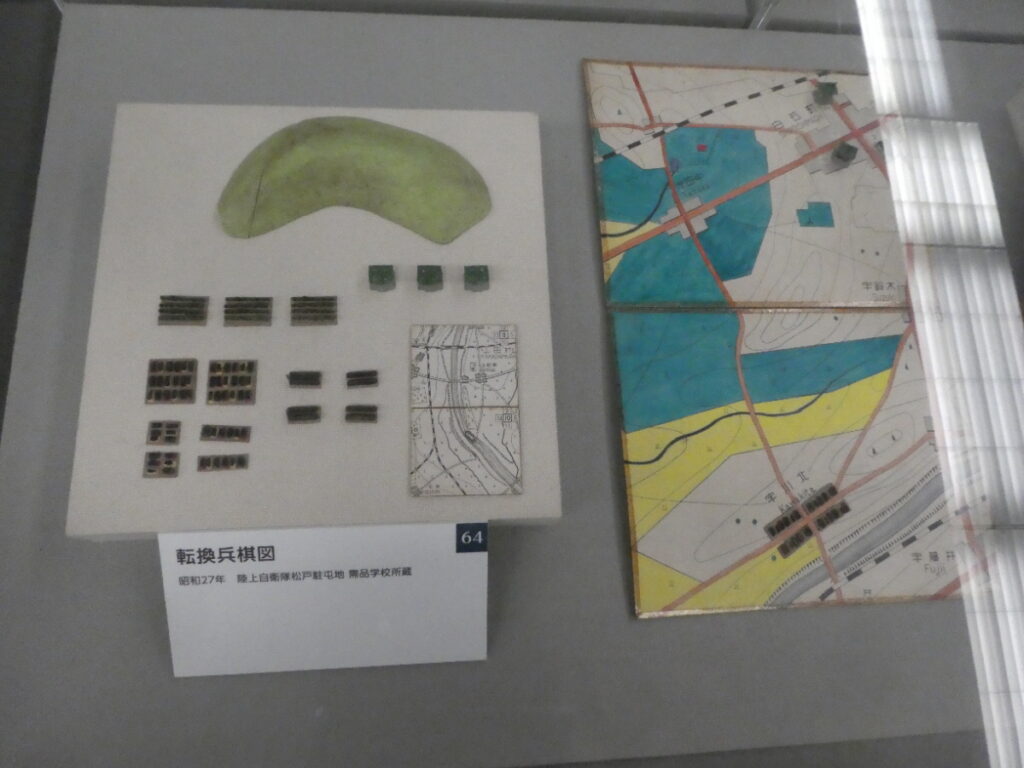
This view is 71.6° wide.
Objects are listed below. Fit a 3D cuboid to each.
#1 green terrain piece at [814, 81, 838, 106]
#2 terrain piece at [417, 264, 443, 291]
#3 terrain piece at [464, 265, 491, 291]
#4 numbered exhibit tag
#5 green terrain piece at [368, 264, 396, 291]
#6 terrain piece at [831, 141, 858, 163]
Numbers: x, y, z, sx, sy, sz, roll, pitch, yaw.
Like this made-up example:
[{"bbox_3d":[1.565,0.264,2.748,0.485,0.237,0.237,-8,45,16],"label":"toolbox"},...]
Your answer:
[{"bbox_3d":[0.268,-0.248,0.606,0.016,0.012,0.014,-3,75,-6],"label":"green terrain piece"},{"bbox_3d":[-0.056,-0.072,0.483,0.017,0.012,0.014,-2,75,-6],"label":"terrain piece"},{"bbox_3d":[-0.024,-0.073,0.487,0.017,0.012,0.014,-2,75,-6],"label":"terrain piece"},{"bbox_3d":[-0.116,0.138,0.455,0.200,0.004,0.100,-1,104,-6],"label":"numbered exhibit tag"},{"bbox_3d":[-0.088,-0.072,0.480,0.017,0.012,0.014,-3,75,-6],"label":"green terrain piece"},{"bbox_3d":[0.279,-0.191,0.592,0.015,0.011,0.015,24,74,1],"label":"terrain piece"}]

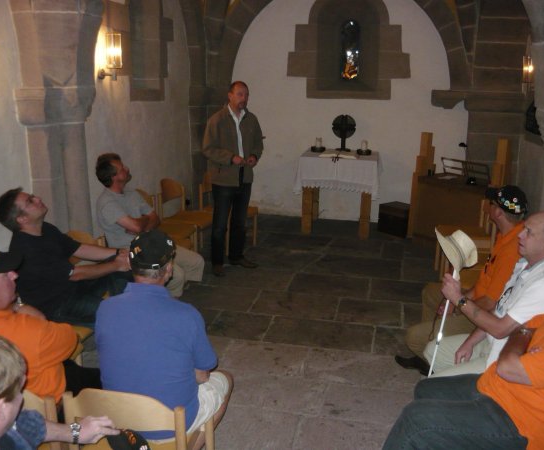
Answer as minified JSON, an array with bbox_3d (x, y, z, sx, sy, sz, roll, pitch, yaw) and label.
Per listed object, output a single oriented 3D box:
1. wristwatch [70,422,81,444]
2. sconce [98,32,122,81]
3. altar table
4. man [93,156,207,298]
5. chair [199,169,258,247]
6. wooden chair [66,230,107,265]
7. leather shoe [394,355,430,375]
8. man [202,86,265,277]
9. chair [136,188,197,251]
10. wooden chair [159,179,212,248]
[{"bbox_3d":[-0.653,0.693,1.900,0.037,0.050,0.060,-4,14,-17],"label":"wristwatch"},{"bbox_3d":[-1.312,-1.369,4.647,0.170,0.370,0.120,3,14,12],"label":"sconce"},{"bbox_3d":[0.819,-0.387,7.020,0.920,0.935,0.880,4,14,15],"label":"altar table"},{"bbox_3d":[-0.890,0.127,4.232,0.760,1.240,0.540,5,14,17],"label":"man"},{"bbox_3d":[-0.491,-0.153,6.244,0.530,0.830,0.500,10,17,34],"label":"chair"},{"bbox_3d":[-1.051,0.439,3.815,0.530,0.830,0.500,4,14,13],"label":"wooden chair"},{"bbox_3d":[0.915,0.881,3.615,0.285,0.105,0.100,8,16,28],"label":"leather shoe"},{"bbox_3d":[-0.367,-0.429,5.383,0.540,1.780,0.380,-9,17,-34],"label":"man"},{"bbox_3d":[-1.011,0.072,5.310,0.530,0.830,0.500,4,14,15],"label":"chair"},{"bbox_3d":[-0.841,-0.053,5.825,0.530,0.830,0.500,7,15,25],"label":"wooden chair"}]

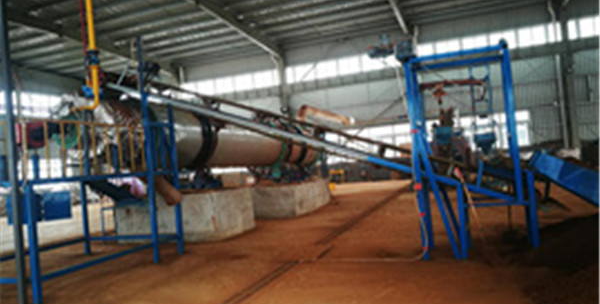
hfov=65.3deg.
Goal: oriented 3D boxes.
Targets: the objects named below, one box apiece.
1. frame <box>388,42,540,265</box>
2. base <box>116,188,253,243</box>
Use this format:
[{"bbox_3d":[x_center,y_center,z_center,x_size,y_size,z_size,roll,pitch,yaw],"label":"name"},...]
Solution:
[{"bbox_3d":[2.560,0.025,7.124,1.648,3.024,0.928,-5,-1,21],"label":"frame"},{"bbox_3d":[-2.789,1.562,11.651,2.848,1.088,1.936,-5,-1,21],"label":"base"}]

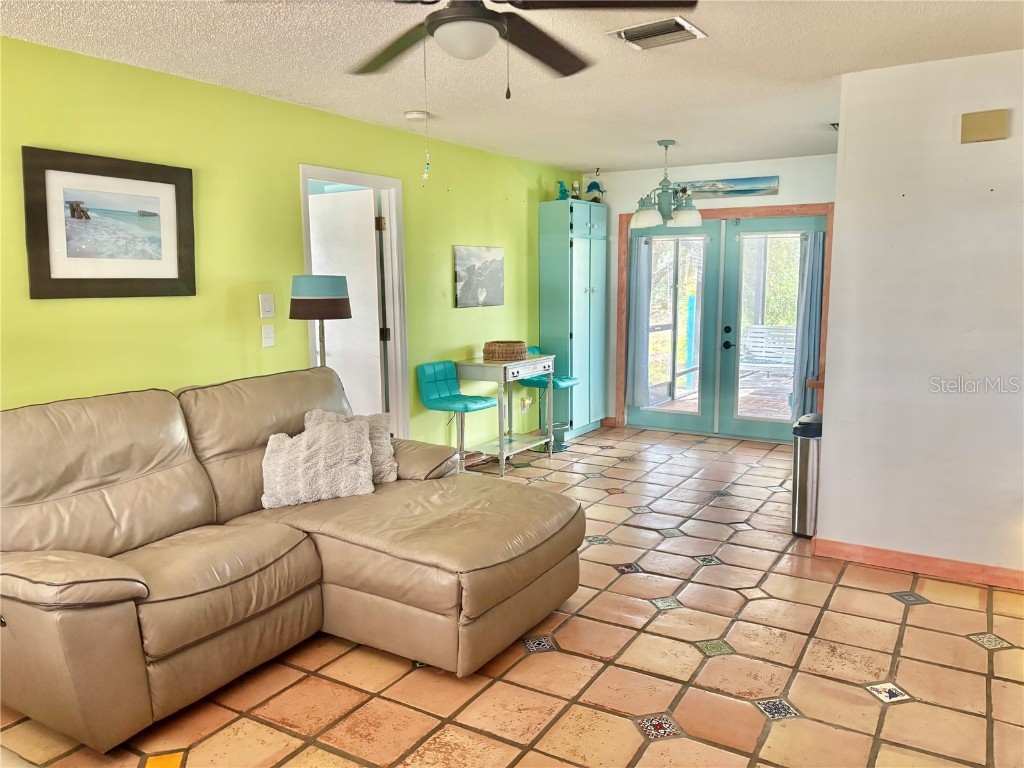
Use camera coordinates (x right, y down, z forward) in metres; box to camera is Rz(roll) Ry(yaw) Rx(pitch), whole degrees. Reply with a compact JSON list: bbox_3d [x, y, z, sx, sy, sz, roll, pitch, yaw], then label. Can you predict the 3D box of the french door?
[{"bbox_3d":[1.893,-0.504,7.031,1.781,1.967,0.080,5,10,32],"label":"french door"}]

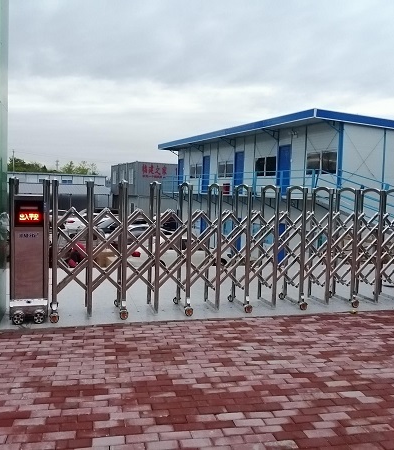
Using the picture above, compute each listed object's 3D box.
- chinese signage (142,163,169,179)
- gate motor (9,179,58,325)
[{"bbox_3d":[-3.336,-4.282,36.193,2.200,1.170,0.100,-1,5,-25],"label":"chinese signage"},{"bbox_3d":[-1.916,0.269,5.234,0.410,1.630,0.580,-1,5,-17],"label":"gate motor"}]

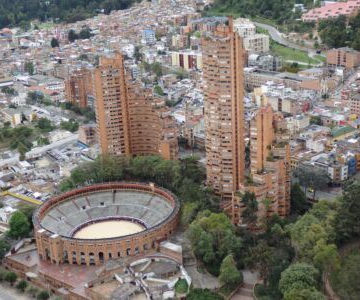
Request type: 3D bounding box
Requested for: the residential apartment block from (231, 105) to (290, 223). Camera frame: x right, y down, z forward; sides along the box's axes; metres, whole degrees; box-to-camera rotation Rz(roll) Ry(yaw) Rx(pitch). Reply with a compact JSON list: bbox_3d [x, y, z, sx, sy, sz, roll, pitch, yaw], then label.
[{"bbox_3d":[47.130,7.320,332.440,31.000,68.000,31.000,-2,17,2],"label":"residential apartment block"}]

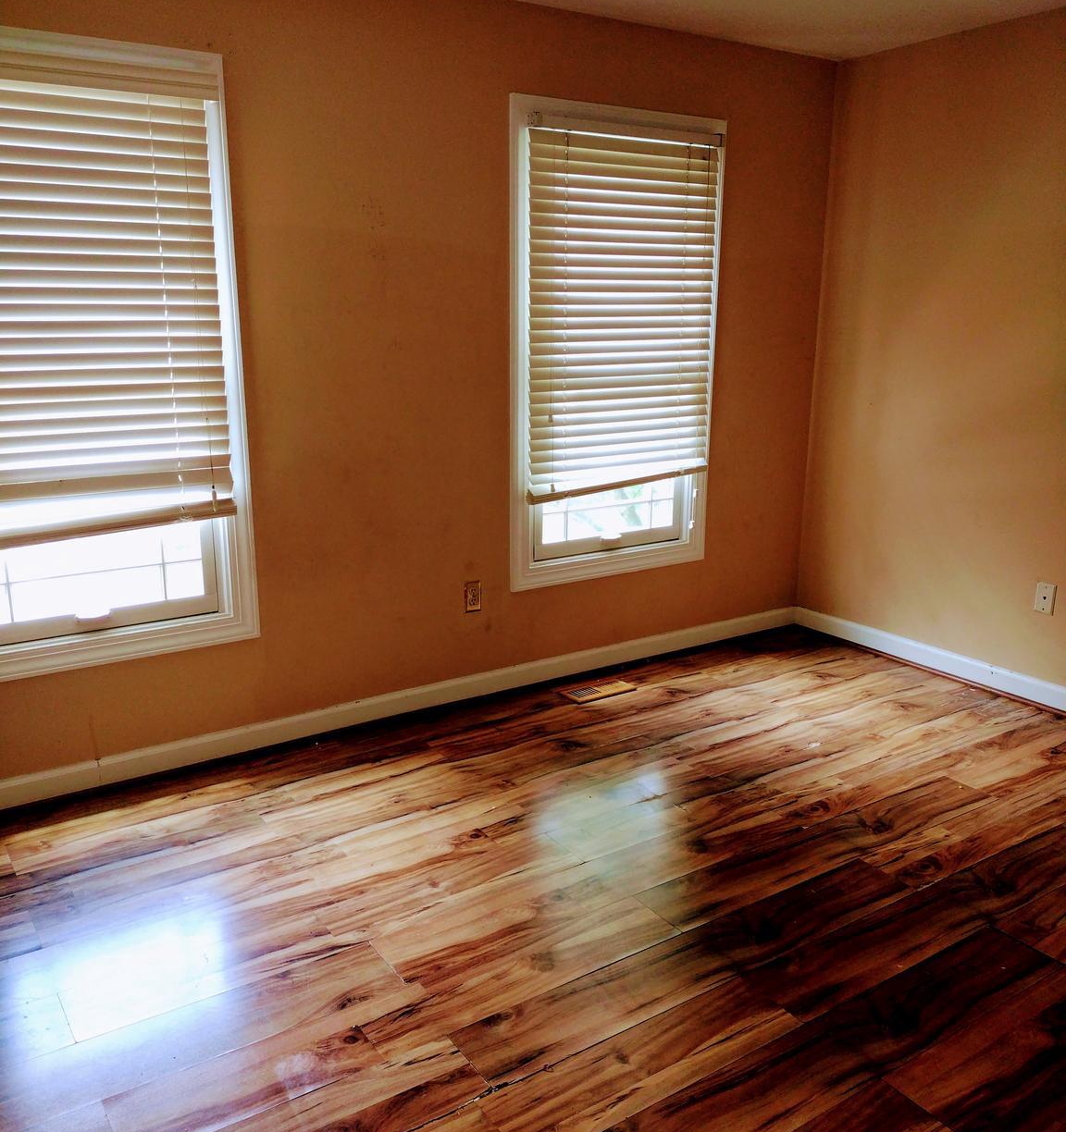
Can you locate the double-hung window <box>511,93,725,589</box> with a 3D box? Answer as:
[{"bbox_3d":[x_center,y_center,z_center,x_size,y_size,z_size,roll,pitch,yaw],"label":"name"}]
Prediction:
[{"bbox_3d":[0.311,-0.818,4.235,0.989,1.733,0.110,-9,16,-34],"label":"double-hung window"}]

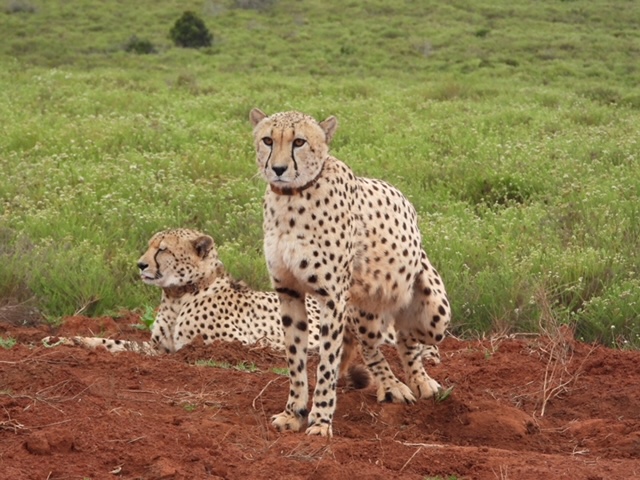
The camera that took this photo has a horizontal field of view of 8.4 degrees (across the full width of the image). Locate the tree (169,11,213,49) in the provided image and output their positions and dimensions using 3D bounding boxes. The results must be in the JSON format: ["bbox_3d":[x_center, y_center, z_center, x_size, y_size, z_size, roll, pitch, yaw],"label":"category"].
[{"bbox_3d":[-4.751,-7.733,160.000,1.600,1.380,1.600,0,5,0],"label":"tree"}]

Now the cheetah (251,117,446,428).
[{"bbox_3d":[0.084,0.062,12.000,0.300,0.900,0.850,3,6,27],"label":"cheetah"}]

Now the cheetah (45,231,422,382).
[{"bbox_3d":[-0.249,0.176,13.300,1.200,0.450,0.450,-1,5,-14],"label":"cheetah"}]

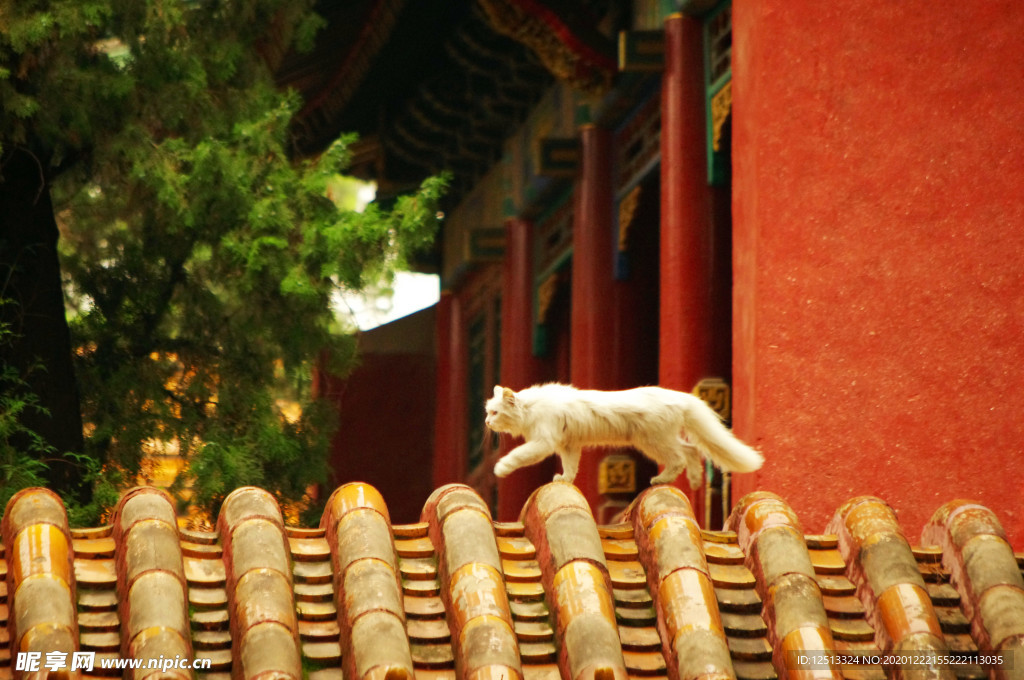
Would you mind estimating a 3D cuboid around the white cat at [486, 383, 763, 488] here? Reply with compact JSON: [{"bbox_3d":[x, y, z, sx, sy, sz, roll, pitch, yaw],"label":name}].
[{"bbox_3d":[0.273,0.232,20.700,0.655,0.255,0.160,1,-6,-9],"label":"white cat"}]

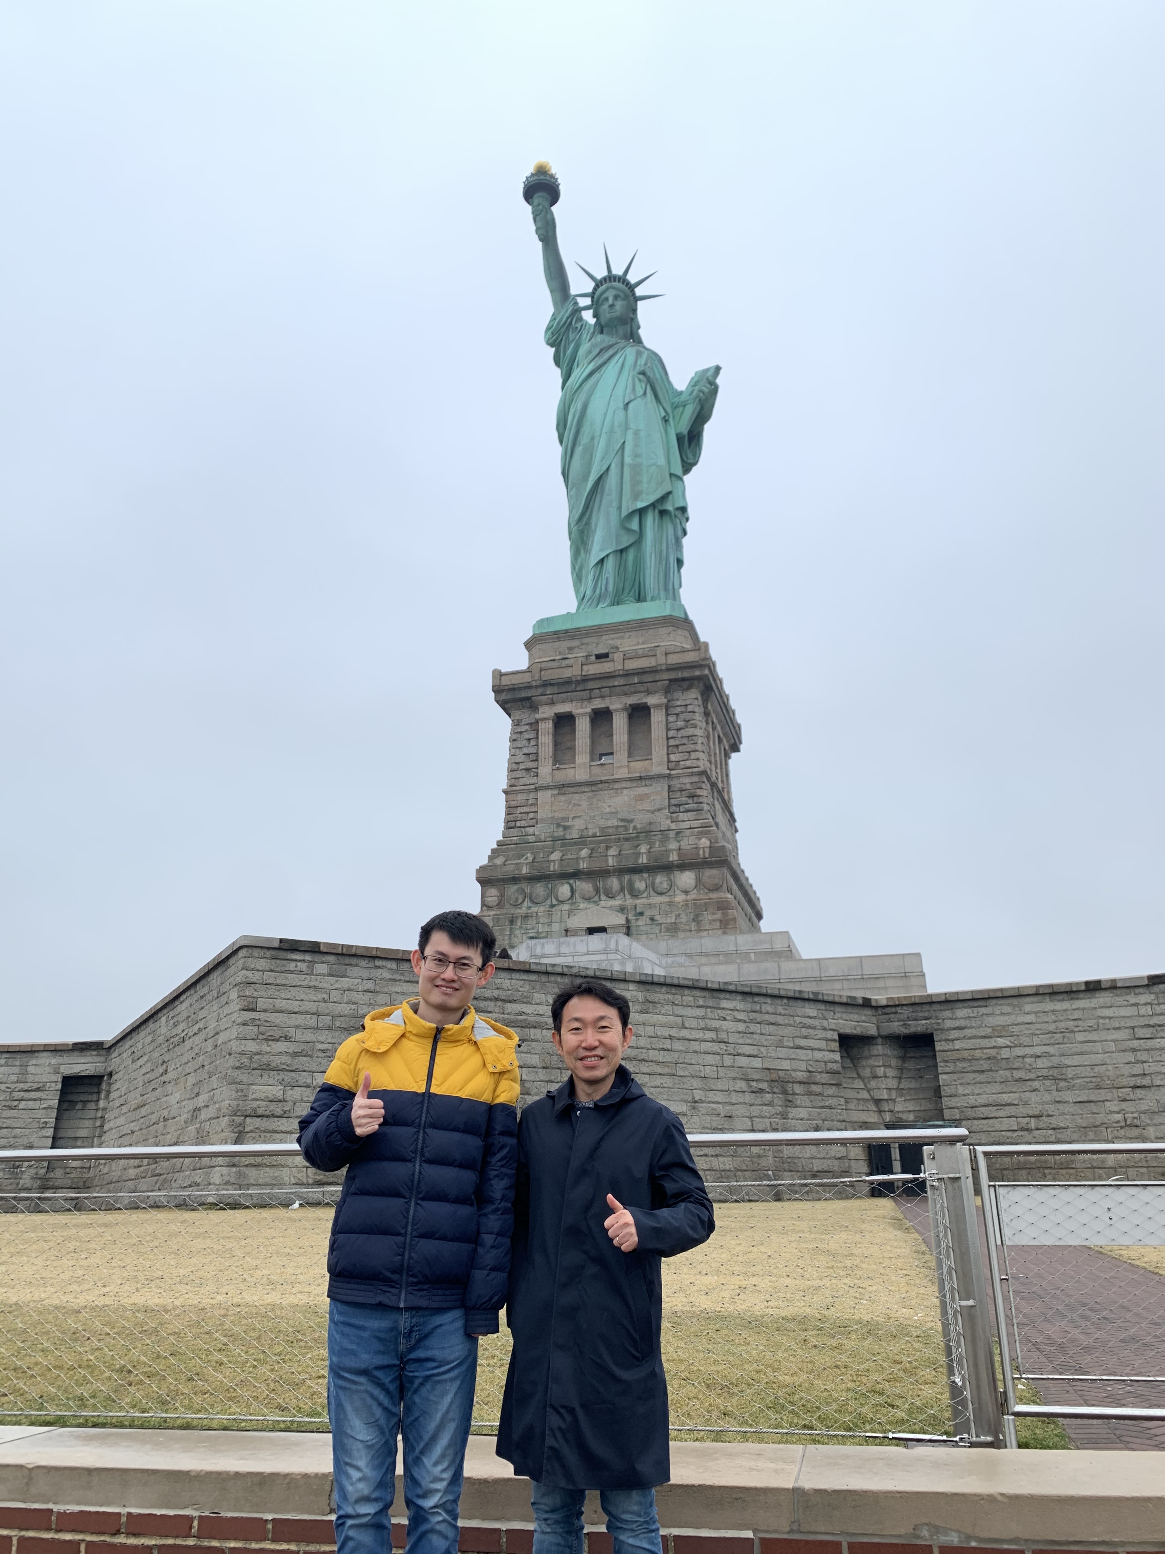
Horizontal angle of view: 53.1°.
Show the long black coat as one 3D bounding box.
[{"bbox_3d":[0.056,1.094,2.614,0.510,0.880,0.350,-4,-20,9],"label":"long black coat"}]

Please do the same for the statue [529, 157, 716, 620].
[{"bbox_3d":[3.487,-31.607,94.316,16.200,46.200,11.000,-6,-20,15],"label":"statue"}]

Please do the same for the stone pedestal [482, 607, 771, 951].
[{"bbox_3d":[3.169,3.121,82.802,17.900,26.300,17.900,-6,-20,15],"label":"stone pedestal"}]

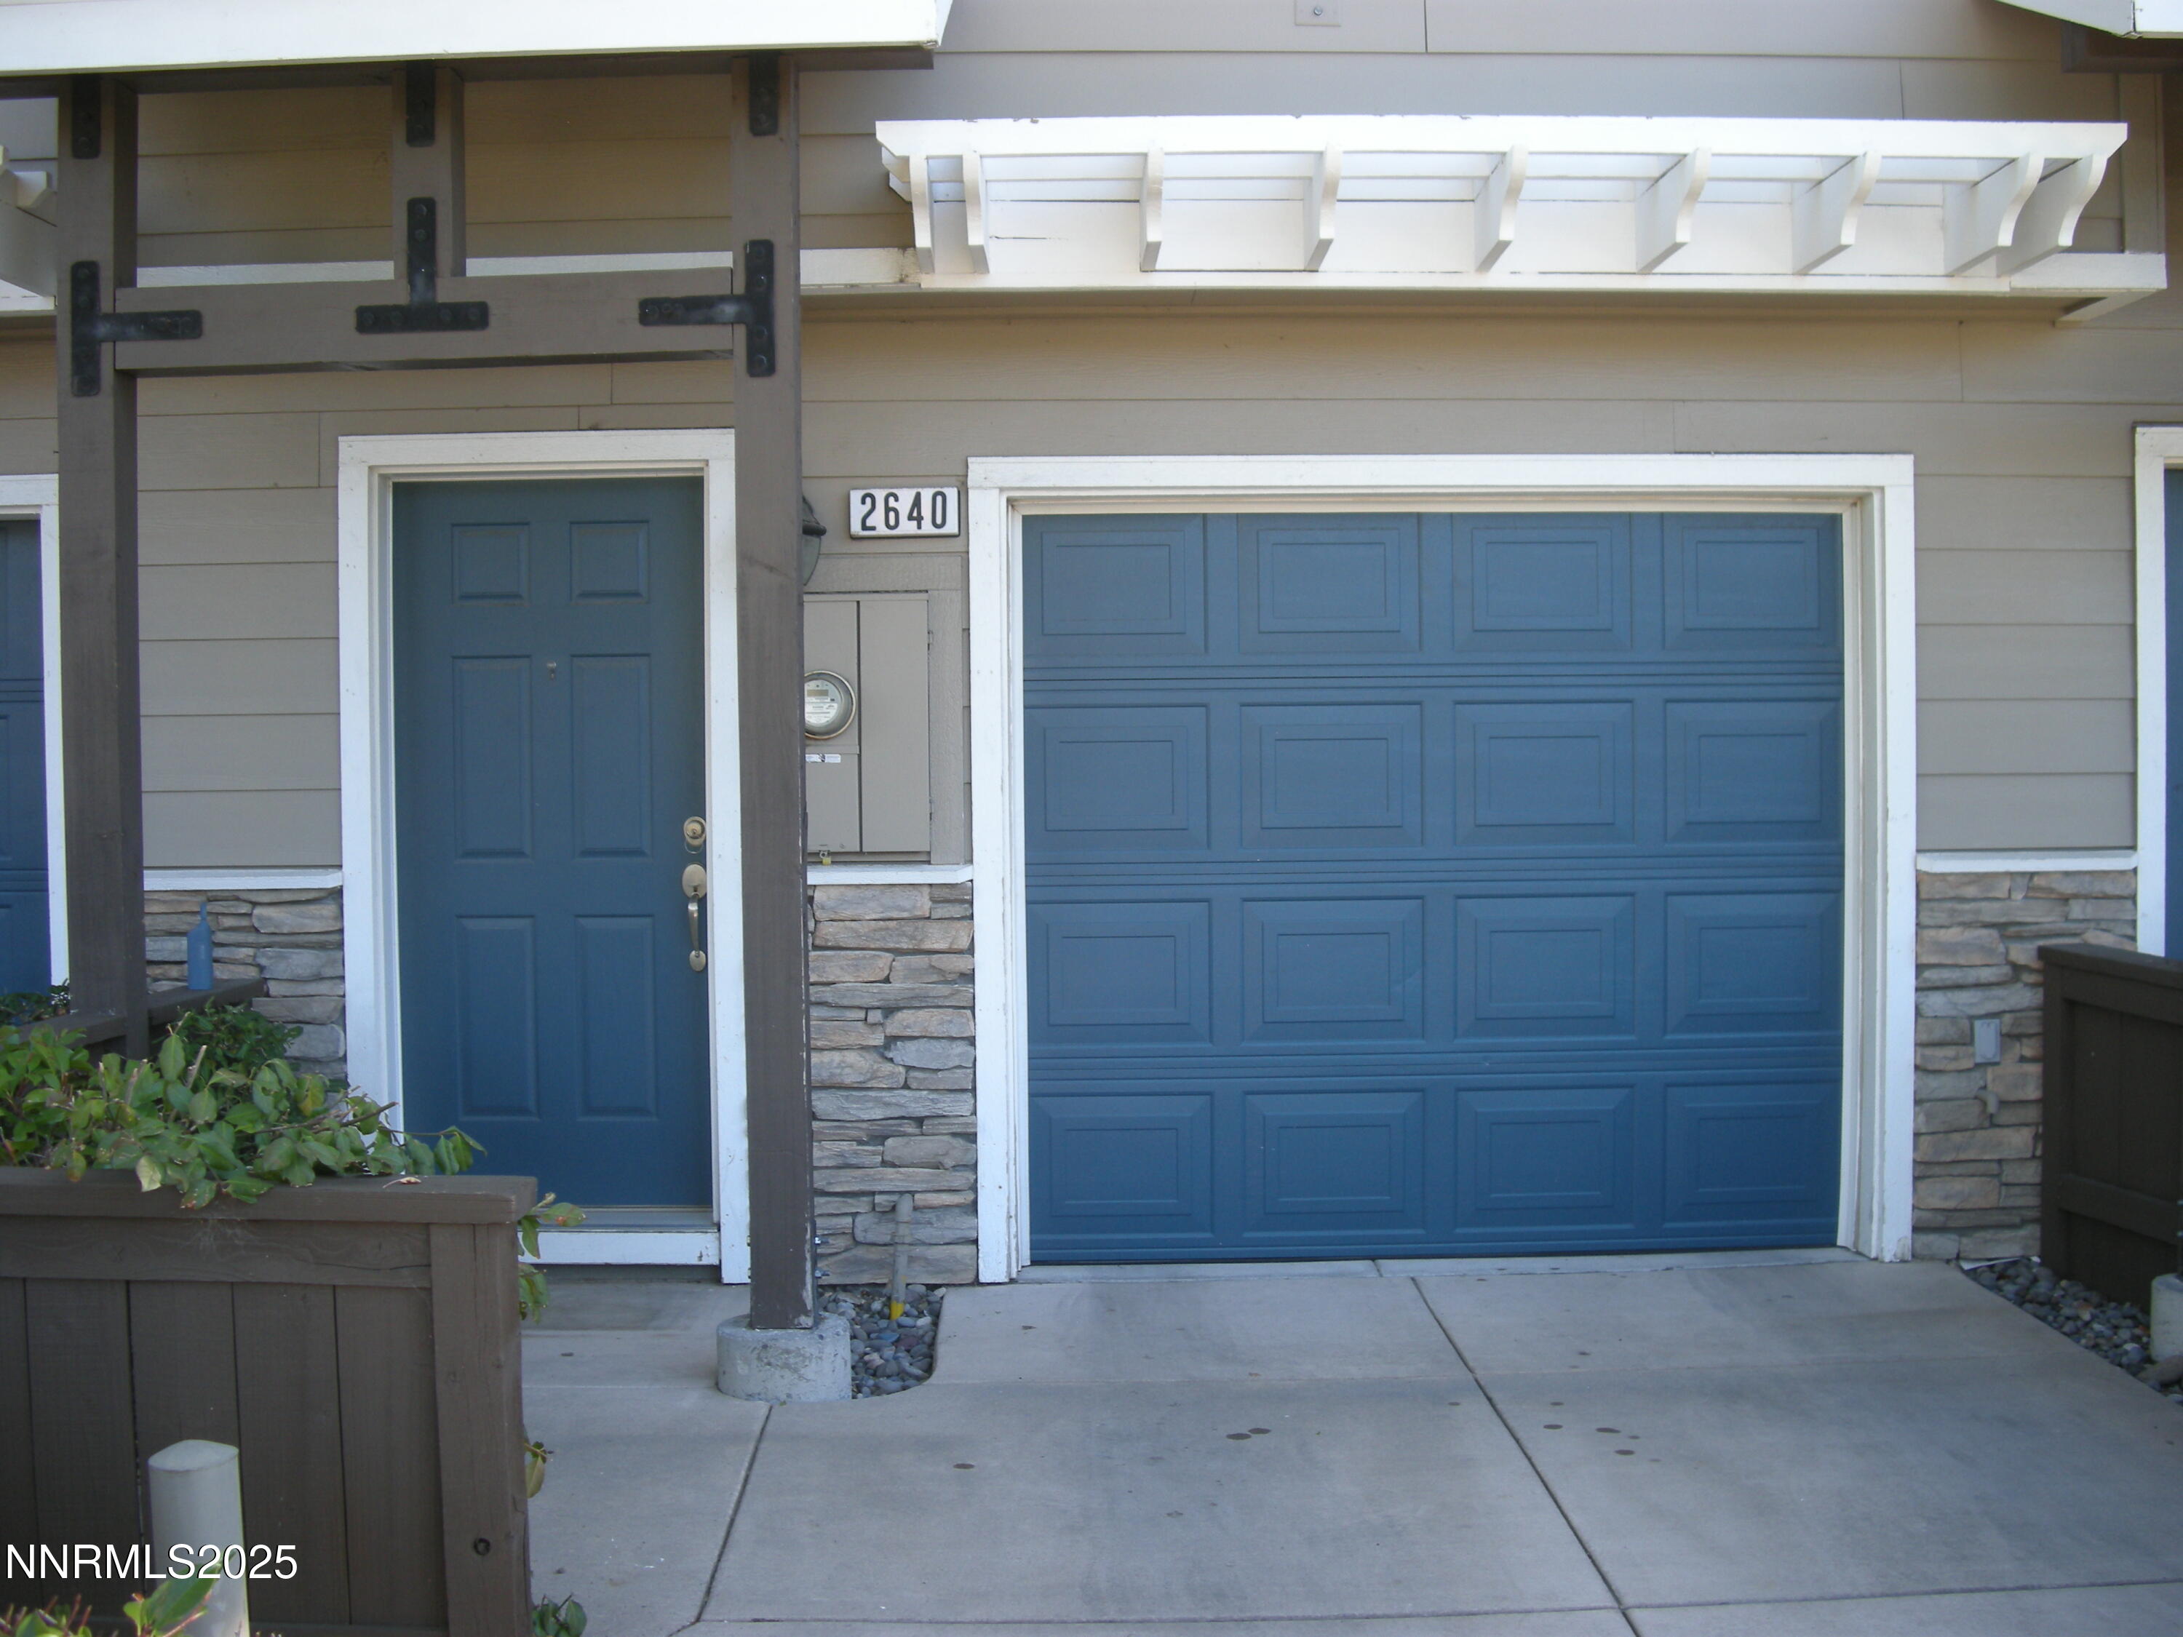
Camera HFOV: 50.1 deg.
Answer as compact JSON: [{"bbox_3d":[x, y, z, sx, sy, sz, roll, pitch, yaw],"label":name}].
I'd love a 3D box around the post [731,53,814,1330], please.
[{"bbox_3d":[-0.738,-0.293,5.418,0.135,2.922,0.134,-1,2,-2],"label":"post"}]

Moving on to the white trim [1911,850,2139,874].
[{"bbox_3d":[2.477,0.114,6.204,0.611,0.058,0.080,-1,2,0],"label":"white trim"}]

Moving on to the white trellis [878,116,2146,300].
[{"bbox_3d":[0.908,-1.417,5.442,2.820,0.284,0.610,-1,2,0],"label":"white trellis"}]

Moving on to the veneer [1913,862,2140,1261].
[{"bbox_3d":[2.490,0.666,6.243,0.614,1.065,0.080,-1,2,0],"label":"veneer"}]

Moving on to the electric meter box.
[{"bbox_3d":[-0.616,-0.242,6.159,0.377,0.711,0.150,-1,2,0],"label":"electric meter box"}]

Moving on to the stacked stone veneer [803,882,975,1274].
[{"bbox_3d":[-0.585,0.722,6.407,0.538,1.092,0.090,-1,2,-2],"label":"stacked stone veneer"}]

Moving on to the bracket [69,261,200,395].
[{"bbox_3d":[-2.157,-1.107,5.282,0.305,0.310,0.016,-1,2,-2],"label":"bracket"}]

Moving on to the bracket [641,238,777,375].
[{"bbox_3d":[-0.875,-1.161,5.318,0.305,0.310,0.016,-1,2,-2],"label":"bracket"}]

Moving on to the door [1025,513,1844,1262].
[{"bbox_3d":[0.960,0.189,6.582,2.320,2.110,0.050,-1,2,-2],"label":"door"}]

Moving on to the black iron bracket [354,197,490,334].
[{"bbox_3d":[-1.460,-1.204,5.086,0.297,0.303,0.015,-1,2,0],"label":"black iron bracket"}]

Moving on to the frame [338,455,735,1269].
[{"bbox_3d":[-1.448,0.113,6.264,1.089,2.281,0.140,-1,2,0],"label":"frame"}]

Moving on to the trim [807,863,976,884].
[{"bbox_3d":[-0.609,0.150,6.197,0.593,0.055,0.080,-1,2,0],"label":"trim"}]

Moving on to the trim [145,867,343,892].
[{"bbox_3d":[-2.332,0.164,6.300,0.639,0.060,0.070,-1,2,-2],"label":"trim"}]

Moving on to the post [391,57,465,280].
[{"bbox_3d":[-1.520,-1.469,5.362,0.133,0.495,0.133,-1,2,-2],"label":"post"}]

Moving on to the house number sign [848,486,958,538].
[{"bbox_3d":[-0.495,-0.808,6.182,0.292,0.135,0.035,-1,2,0],"label":"house number sign"}]

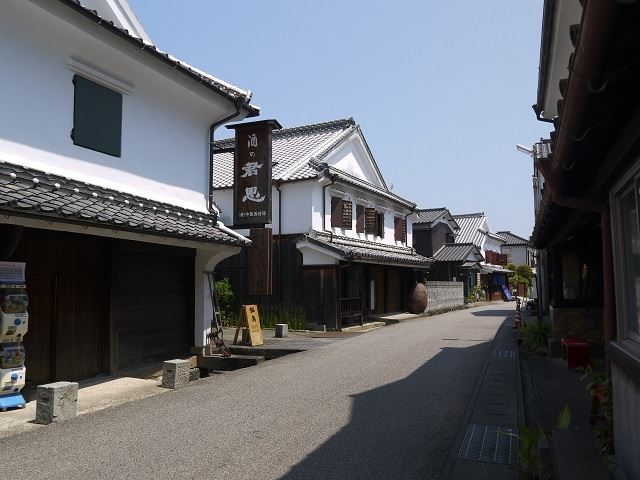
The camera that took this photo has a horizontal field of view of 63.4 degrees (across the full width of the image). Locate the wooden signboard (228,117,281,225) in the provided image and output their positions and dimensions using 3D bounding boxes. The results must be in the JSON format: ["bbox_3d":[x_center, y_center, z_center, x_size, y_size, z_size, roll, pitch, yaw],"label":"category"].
[{"bbox_3d":[-1.618,-1.591,12.838,1.380,2.523,0.600,-3,-6,26],"label":"wooden signboard"}]

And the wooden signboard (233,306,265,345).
[{"bbox_3d":[-1.846,2.163,13.254,0.620,1.030,0.480,-3,-6,27],"label":"wooden signboard"}]

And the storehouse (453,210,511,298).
[{"bbox_3d":[14.465,1.831,52.351,8.200,8.400,9.300,-3,-6,29],"label":"storehouse"}]

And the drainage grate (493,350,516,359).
[{"bbox_3d":[4.002,2.491,11.170,0.470,0.050,1.150,-2,-5,21],"label":"drainage grate"}]

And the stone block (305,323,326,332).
[{"bbox_3d":[-0.134,2.868,17.070,0.720,0.280,0.240,-3,-6,29],"label":"stone block"}]

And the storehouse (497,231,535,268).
[{"bbox_3d":[22.426,3.046,63.140,6.300,7.800,6.300,-3,-6,29],"label":"storehouse"}]

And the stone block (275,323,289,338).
[{"bbox_3d":[-1.119,2.656,15.118,0.260,0.370,0.290,-3,-6,29],"label":"stone block"}]

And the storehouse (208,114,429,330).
[{"bbox_3d":[-1.605,-0.702,23.881,11.300,8.600,10.200,-3,-6,29],"label":"storehouse"}]

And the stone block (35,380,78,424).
[{"bbox_3d":[-3.019,1.856,5.963,0.275,0.375,0.330,-3,-6,24],"label":"stone block"}]

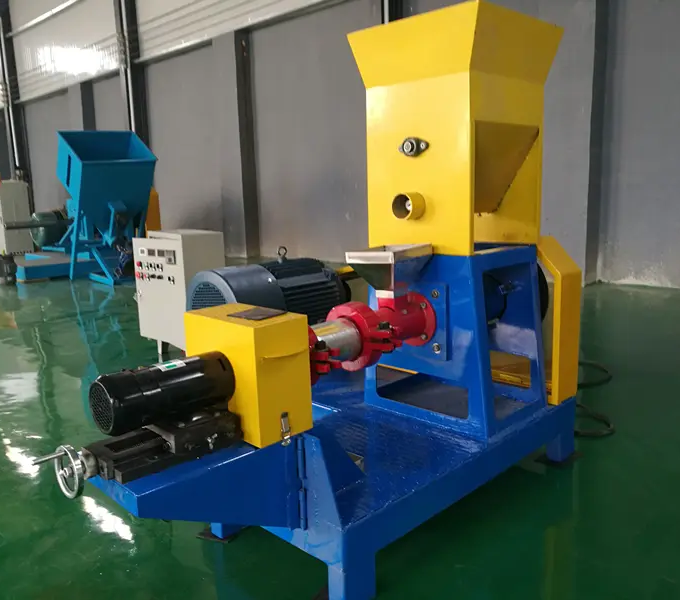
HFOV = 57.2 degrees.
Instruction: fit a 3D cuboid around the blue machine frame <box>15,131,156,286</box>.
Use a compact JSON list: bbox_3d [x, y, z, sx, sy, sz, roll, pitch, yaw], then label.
[{"bbox_3d":[-2.983,-1.156,7.696,1.215,1.782,1.545,-12,14,-44],"label":"blue machine frame"}]

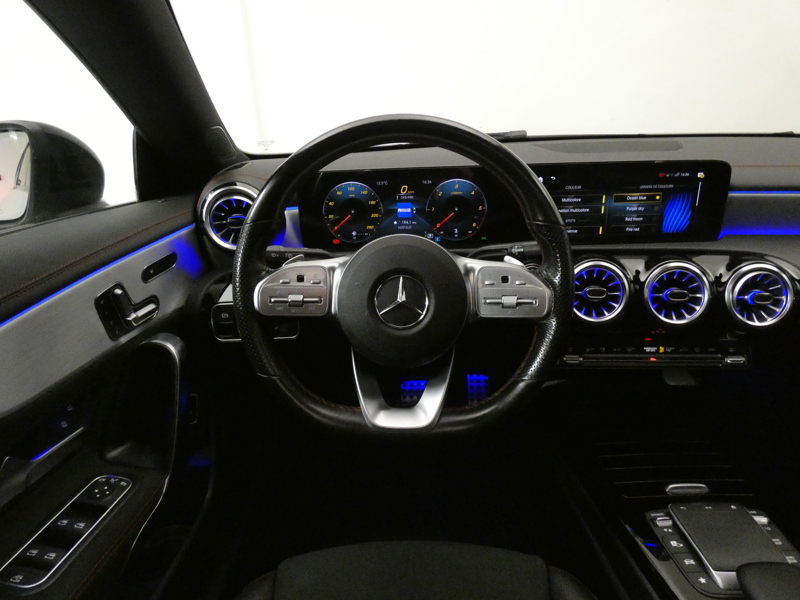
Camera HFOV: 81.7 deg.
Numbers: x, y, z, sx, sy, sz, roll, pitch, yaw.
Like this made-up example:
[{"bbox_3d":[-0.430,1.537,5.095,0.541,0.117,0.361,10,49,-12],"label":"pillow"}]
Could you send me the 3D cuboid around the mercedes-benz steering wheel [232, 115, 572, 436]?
[{"bbox_3d":[0.003,-0.027,0.526,0.372,0.353,0.085,0,3,0],"label":"mercedes-benz steering wheel"}]

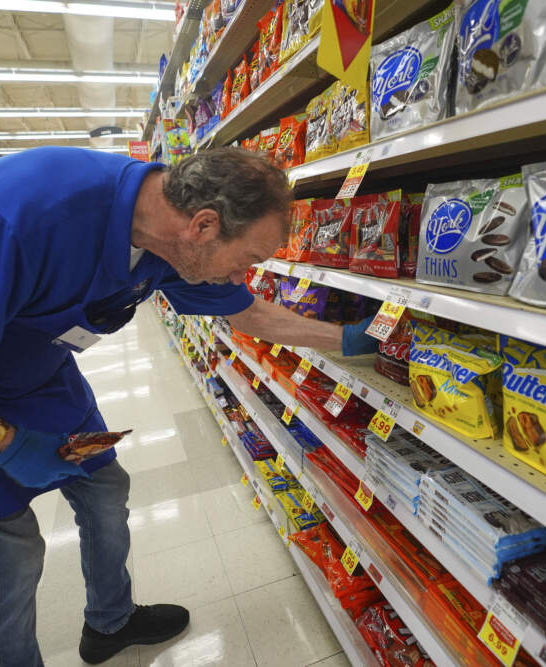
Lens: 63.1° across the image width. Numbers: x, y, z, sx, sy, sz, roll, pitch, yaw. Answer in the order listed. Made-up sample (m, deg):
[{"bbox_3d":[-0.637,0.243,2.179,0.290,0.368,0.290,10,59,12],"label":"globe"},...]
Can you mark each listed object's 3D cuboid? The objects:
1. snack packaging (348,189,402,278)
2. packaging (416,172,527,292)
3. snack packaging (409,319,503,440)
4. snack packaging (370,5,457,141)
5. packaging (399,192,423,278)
[{"bbox_3d":[0.229,-0.213,0.951,0.052,0.169,0.178,-8,15,-18],"label":"snack packaging"},{"bbox_3d":[0.321,-0.159,0.717,0.059,0.173,0.206,-8,15,-18],"label":"packaging"},{"bbox_3d":[0.317,0.074,0.760,0.066,0.150,0.182,-9,16,-22],"label":"snack packaging"},{"bbox_3d":[0.250,-0.439,0.791,0.060,0.182,0.222,-8,15,-18],"label":"snack packaging"},{"bbox_3d":[0.282,-0.218,0.965,0.052,0.164,0.178,-8,15,-18],"label":"packaging"}]

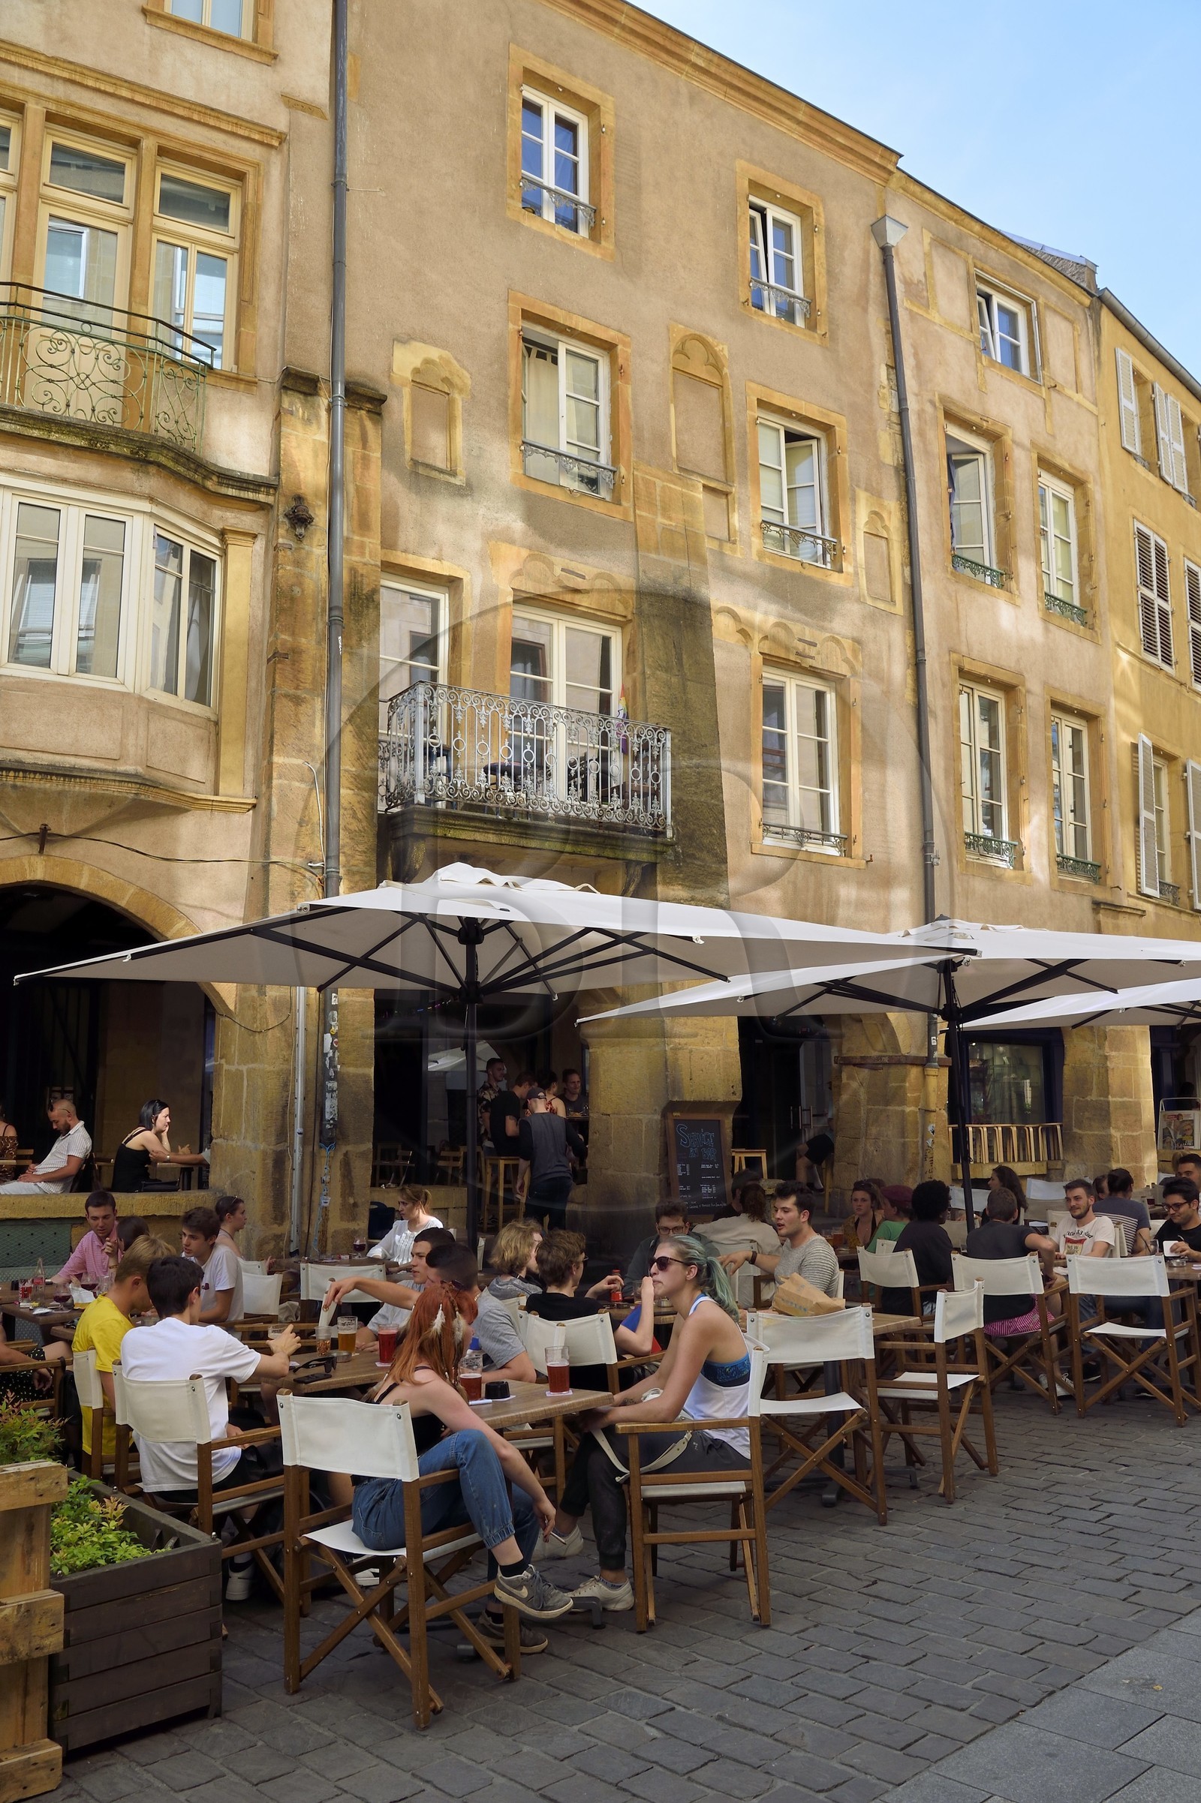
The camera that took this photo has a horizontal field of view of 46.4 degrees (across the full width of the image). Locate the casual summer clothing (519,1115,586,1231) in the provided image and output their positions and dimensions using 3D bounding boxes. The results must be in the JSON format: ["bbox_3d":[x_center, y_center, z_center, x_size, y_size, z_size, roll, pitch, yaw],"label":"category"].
[{"bbox_3d":[-0.486,2.806,14.000,0.620,1.380,0.380,0,-9,-5],"label":"casual summer clothing"}]

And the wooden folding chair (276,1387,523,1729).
[{"bbox_3d":[-0.629,1.964,4.359,0.580,0.890,0.520,-8,-12,35],"label":"wooden folding chair"}]

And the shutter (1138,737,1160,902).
[{"bbox_3d":[6.932,-1.076,17.700,0.050,2.050,0.550,-8,-12,37],"label":"shutter"}]

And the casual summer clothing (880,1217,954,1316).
[{"bbox_3d":[2.000,2.310,8.830,0.280,0.600,0.440,5,-12,-30],"label":"casual summer clothing"}]

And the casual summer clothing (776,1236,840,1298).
[{"bbox_3d":[1.005,1.885,6.652,0.320,0.580,0.480,3,-11,-21],"label":"casual summer clothing"}]

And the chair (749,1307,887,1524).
[{"bbox_3d":[0.870,2.153,5.982,0.575,0.865,0.513,-2,-10,-4],"label":"chair"}]

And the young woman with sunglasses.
[{"bbox_3d":[0.175,1.845,5.020,0.740,1.280,0.480,-1,-10,-1],"label":"young woman with sunglasses"}]

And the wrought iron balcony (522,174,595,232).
[{"bbox_3d":[-0.390,-6.538,13.146,0.880,0.250,0.080,6,-12,-34],"label":"wrought iron balcony"}]

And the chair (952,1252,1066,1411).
[{"bbox_3d":[2.420,2.460,8.150,0.560,0.870,0.480,-8,-12,36],"label":"chair"}]

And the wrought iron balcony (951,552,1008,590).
[{"bbox_3d":[4.350,-3.770,16.100,1.000,0.240,0.120,7,-12,-40],"label":"wrought iron balcony"}]

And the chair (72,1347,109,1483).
[{"bbox_3d":[-1.790,2.156,5.493,0.480,0.870,0.570,3,-11,-24],"label":"chair"}]

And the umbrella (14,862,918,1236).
[{"bbox_3d":[-0.703,1.361,7.645,3.900,3.162,3.900,6,-12,-36],"label":"umbrella"}]

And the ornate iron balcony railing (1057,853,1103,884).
[{"bbox_3d":[6.173,-0.426,18.058,0.970,0.270,0.110,7,-13,-38],"label":"ornate iron balcony railing"}]

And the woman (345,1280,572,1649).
[{"bbox_3d":[-0.389,1.790,4.427,0.780,1.160,0.500,8,-13,-41],"label":"woman"}]

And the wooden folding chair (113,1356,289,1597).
[{"bbox_3d":[-1.360,2.066,4.953,0.575,0.865,0.513,-10,-12,40],"label":"wooden folding chair"}]

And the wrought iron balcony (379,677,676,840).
[{"bbox_3d":[-0.648,-1.195,12.999,2.723,1.080,0.720,6,-11,-35],"label":"wrought iron balcony"}]

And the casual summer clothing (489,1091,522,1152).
[{"bbox_3d":[-0.829,1.950,12.400,0.320,0.560,0.420,4,-11,-30],"label":"casual summer clothing"}]

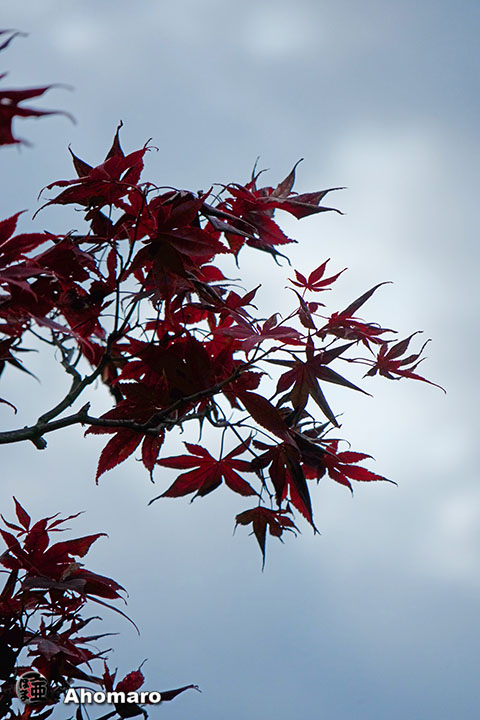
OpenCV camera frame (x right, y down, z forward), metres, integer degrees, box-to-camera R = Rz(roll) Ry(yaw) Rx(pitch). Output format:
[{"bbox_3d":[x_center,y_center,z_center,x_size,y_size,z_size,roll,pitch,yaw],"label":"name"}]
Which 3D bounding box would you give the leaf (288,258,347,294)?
[{"bbox_3d":[0.063,-0.069,3.920,0.047,0.022,0.035,0,-20,0],"label":"leaf"}]

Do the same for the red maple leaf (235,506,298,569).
[{"bbox_3d":[0.021,0.143,3.880,0.052,0.046,0.035,0,-20,0],"label":"red maple leaf"}]

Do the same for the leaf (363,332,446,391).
[{"bbox_3d":[0.134,0.001,3.900,0.068,0.041,0.040,0,-20,0],"label":"leaf"}]

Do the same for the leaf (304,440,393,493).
[{"bbox_3d":[0.088,0.086,3.880,0.071,0.036,0.040,0,-20,0],"label":"leaf"}]

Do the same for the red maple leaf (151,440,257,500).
[{"bbox_3d":[-0.030,0.090,3.900,0.086,0.043,0.040,0,-20,0],"label":"red maple leaf"}]

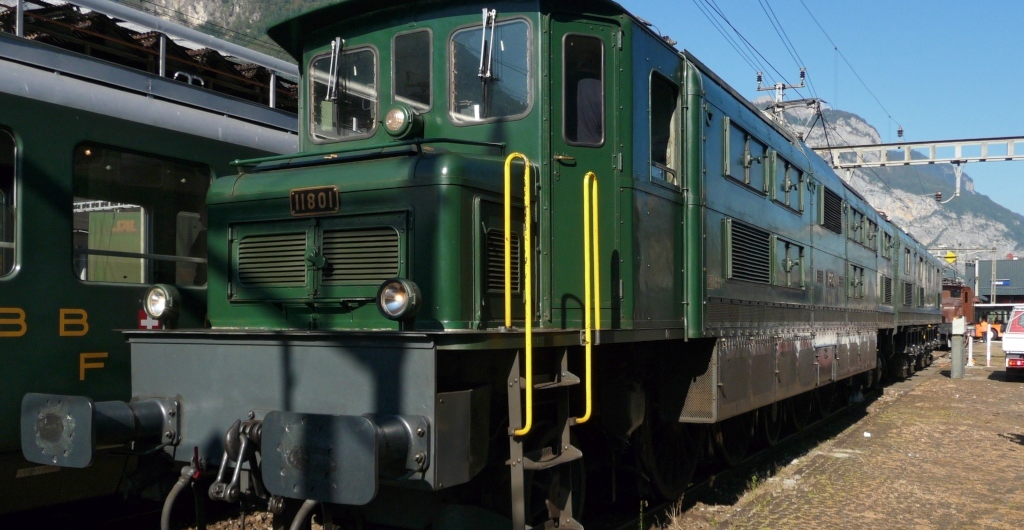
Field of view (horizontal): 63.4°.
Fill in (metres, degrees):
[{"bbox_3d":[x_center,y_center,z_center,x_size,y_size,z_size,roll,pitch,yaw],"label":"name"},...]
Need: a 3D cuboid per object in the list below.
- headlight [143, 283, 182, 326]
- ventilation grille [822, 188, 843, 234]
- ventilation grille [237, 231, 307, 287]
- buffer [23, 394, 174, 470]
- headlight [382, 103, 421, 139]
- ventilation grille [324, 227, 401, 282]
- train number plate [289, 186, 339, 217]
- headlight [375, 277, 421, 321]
[{"bbox_3d":[-2.043,0.222,4.883,0.200,0.205,0.155,-3,-5,31],"label":"headlight"},{"bbox_3d":[4.393,-0.729,11.314,0.060,0.540,1.450,-3,-5,31],"label":"ventilation grille"},{"bbox_3d":[-1.414,-0.036,4.873,0.560,0.305,0.040,-3,-5,31],"label":"ventilation grille"},{"bbox_3d":[-2.216,0.873,4.542,0.620,0.357,0.580,-3,-5,31],"label":"buffer"},{"bbox_3d":[-0.725,-0.943,5.465,0.235,0.235,0.200,-3,-5,31],"label":"headlight"},{"bbox_3d":[-0.841,-0.055,4.533,0.550,0.300,0.040,-3,-5,31],"label":"ventilation grille"},{"bbox_3d":[-1.136,-0.366,4.719,0.372,0.158,0.030,-3,-5,31],"label":"train number plate"},{"bbox_3d":[-0.530,0.164,3.984,0.200,0.200,0.155,-3,-5,31],"label":"headlight"}]

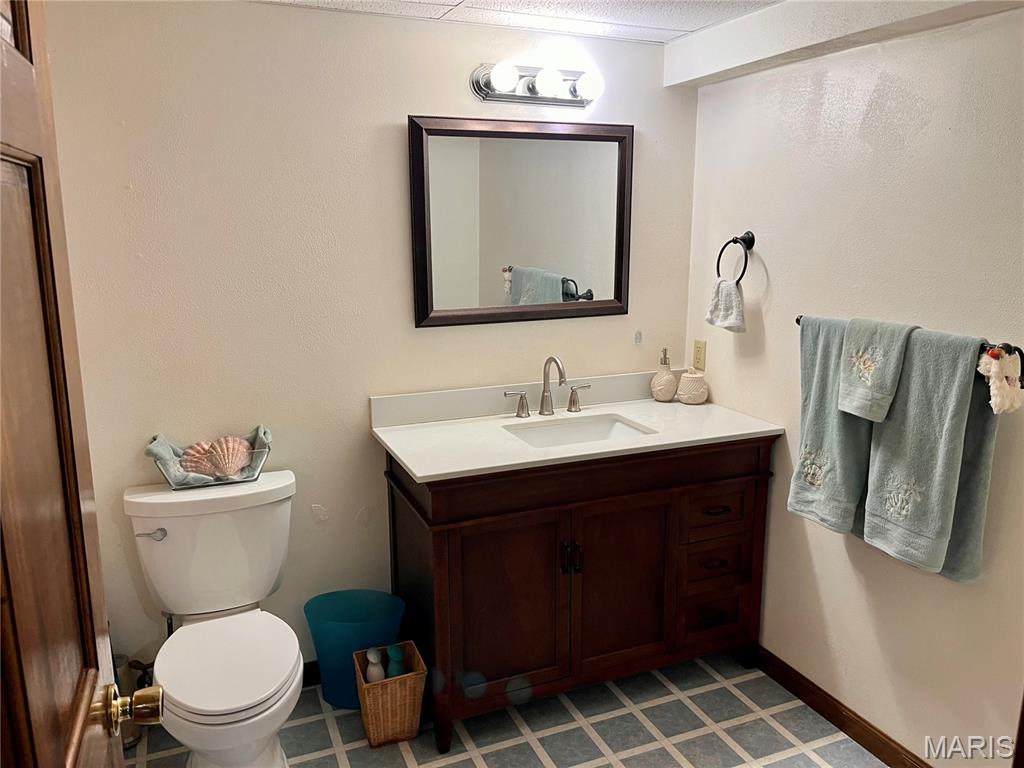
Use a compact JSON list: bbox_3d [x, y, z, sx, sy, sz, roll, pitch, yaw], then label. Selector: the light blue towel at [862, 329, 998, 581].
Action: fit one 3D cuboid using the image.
[{"bbox_3d":[1.028,0.167,1.895,0.110,0.604,0.297,-5,13,-22],"label":"light blue towel"}]

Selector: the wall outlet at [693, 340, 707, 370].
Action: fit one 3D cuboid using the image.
[{"bbox_3d":[0.713,-0.111,2.926,0.008,0.115,0.072,-5,13,-22],"label":"wall outlet"}]

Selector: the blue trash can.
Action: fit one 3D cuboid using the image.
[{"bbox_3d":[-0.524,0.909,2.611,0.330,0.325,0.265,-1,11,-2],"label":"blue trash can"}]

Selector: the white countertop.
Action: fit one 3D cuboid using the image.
[{"bbox_3d":[0.214,0.155,2.562,1.245,0.019,0.565,-5,13,-22],"label":"white countertop"}]

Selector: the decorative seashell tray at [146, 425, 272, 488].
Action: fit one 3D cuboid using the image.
[{"bbox_3d":[-0.915,0.228,2.350,0.345,0.152,0.100,-5,12,-22],"label":"decorative seashell tray"}]

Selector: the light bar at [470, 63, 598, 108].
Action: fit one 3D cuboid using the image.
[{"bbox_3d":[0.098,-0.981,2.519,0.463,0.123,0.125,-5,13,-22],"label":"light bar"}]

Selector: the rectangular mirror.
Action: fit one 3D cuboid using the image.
[{"bbox_3d":[0.052,-0.561,2.687,0.826,0.680,0.027,-5,12,-22],"label":"rectangular mirror"}]

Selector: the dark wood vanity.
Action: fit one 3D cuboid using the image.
[{"bbox_3d":[0.227,0.594,2.668,1.217,0.887,0.550,-5,13,-22],"label":"dark wood vanity"}]

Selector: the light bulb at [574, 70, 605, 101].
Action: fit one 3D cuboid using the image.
[{"bbox_3d":[0.253,-0.980,2.524,0.086,0.086,0.102,-5,13,-22],"label":"light bulb"}]

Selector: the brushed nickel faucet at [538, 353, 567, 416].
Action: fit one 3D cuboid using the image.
[{"bbox_3d":[0.149,0.010,2.689,0.057,0.213,0.179,-5,13,-22],"label":"brushed nickel faucet"}]

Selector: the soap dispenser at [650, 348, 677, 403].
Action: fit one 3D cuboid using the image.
[{"bbox_3d":[0.592,-0.029,2.953,0.098,0.200,0.098,6,13,30],"label":"soap dispenser"}]

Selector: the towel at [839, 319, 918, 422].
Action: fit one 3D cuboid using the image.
[{"bbox_3d":[1.009,-0.034,2.086,0.080,0.275,0.235,-5,12,-22],"label":"towel"}]

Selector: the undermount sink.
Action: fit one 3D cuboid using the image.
[{"bbox_3d":[0.225,0.225,2.583,0.450,0.150,0.310,-5,12,-22],"label":"undermount sink"}]

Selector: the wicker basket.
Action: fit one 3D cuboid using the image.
[{"bbox_3d":[-0.377,0.982,2.412,0.187,0.242,0.187,-5,13,-22],"label":"wicker basket"}]

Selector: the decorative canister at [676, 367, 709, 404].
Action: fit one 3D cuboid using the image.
[{"bbox_3d":[0.690,0.007,2.936,0.114,0.134,0.114,-1,11,0],"label":"decorative canister"}]

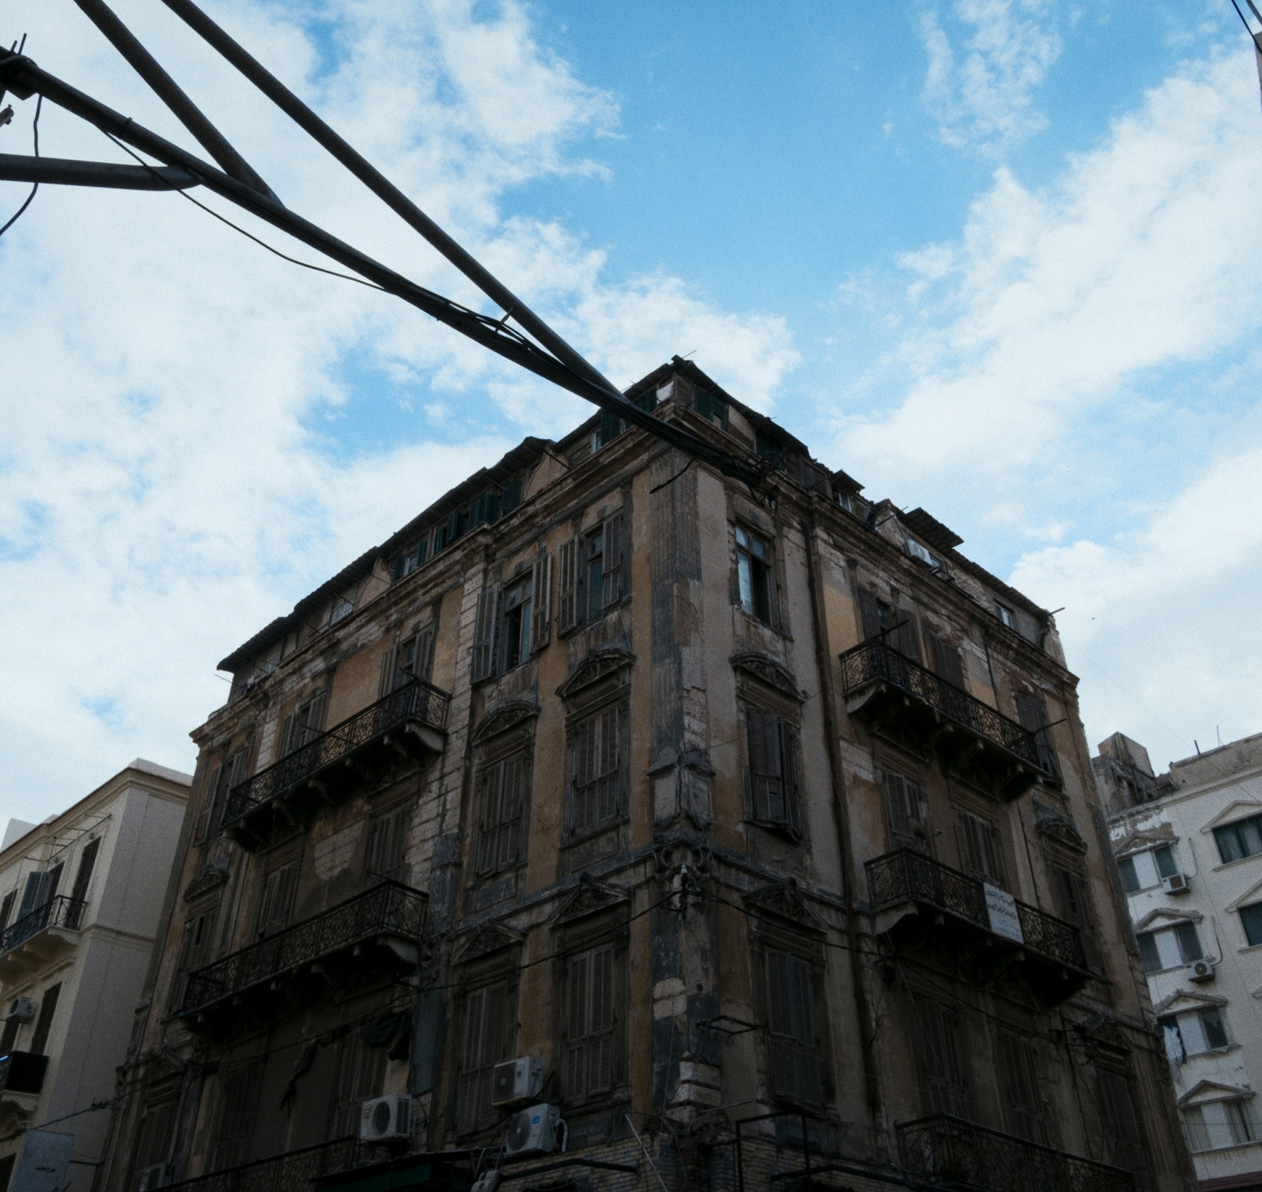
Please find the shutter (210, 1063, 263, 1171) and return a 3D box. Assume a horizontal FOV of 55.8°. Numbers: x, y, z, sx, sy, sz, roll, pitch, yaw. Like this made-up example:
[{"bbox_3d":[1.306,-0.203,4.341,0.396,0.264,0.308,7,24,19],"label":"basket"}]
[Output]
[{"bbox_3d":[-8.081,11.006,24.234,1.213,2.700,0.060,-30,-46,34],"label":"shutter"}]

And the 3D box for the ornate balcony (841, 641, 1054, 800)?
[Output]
[{"bbox_3d":[6.545,2.734,24.467,5.841,1.287,0.916,29,-45,-33],"label":"ornate balcony"}]

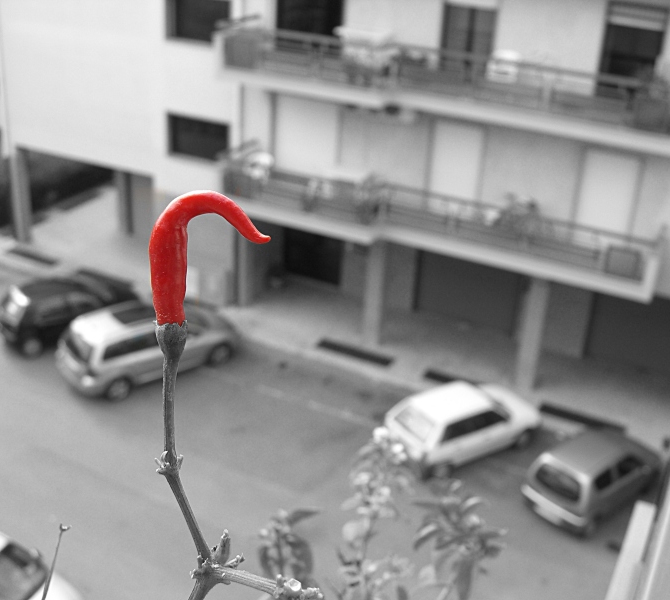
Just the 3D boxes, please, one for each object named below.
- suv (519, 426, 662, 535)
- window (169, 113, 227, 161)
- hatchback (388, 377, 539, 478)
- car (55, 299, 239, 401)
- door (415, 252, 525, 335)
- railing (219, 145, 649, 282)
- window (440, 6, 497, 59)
[{"bbox_3d":[5.433,3.504,18.129,3.380,1.440,1.530,-20,33,-41],"label":"suv"},{"bbox_3d":[-3.775,-4.482,24.483,2.099,1.138,0.200,15,27,25],"label":"window"},{"bbox_3d":[2.949,2.692,19.653,3.850,1.400,1.620,-14,29,-32],"label":"hatchback"},{"bbox_3d":[-4.553,1.054,22.046,4.480,1.640,1.770,-16,31,-36],"label":"car"},{"bbox_3d":[3.832,-0.432,25.110,2.941,2.400,0.200,15,27,25],"label":"door"},{"bbox_3d":[2.095,-2.105,20.313,10.450,1.070,1.550,15,27,25],"label":"railing"},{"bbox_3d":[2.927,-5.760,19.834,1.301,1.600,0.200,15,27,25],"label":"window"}]

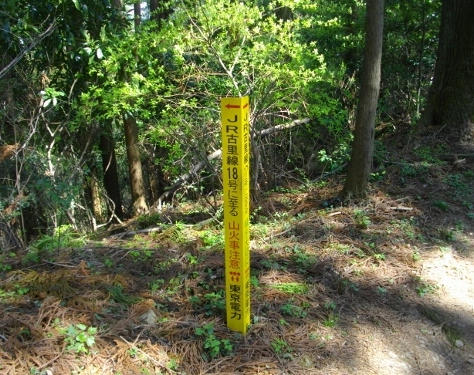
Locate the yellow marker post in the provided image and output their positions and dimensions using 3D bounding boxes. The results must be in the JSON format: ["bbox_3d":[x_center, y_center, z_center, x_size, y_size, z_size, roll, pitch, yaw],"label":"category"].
[{"bbox_3d":[0.004,0.144,1.954,0.082,1.041,0.082,6,20,20],"label":"yellow marker post"}]

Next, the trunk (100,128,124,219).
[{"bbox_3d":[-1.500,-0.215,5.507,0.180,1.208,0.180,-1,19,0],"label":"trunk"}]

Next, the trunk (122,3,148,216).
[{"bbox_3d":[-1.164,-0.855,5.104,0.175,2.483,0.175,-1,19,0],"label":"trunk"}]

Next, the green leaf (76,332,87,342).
[{"bbox_3d":[-0.682,0.659,2.030,0.048,0.020,0.055,-1,19,0],"label":"green leaf"}]

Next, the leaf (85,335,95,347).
[{"bbox_3d":[-0.639,0.669,2.020,0.045,0.020,0.055,-1,19,0],"label":"leaf"}]

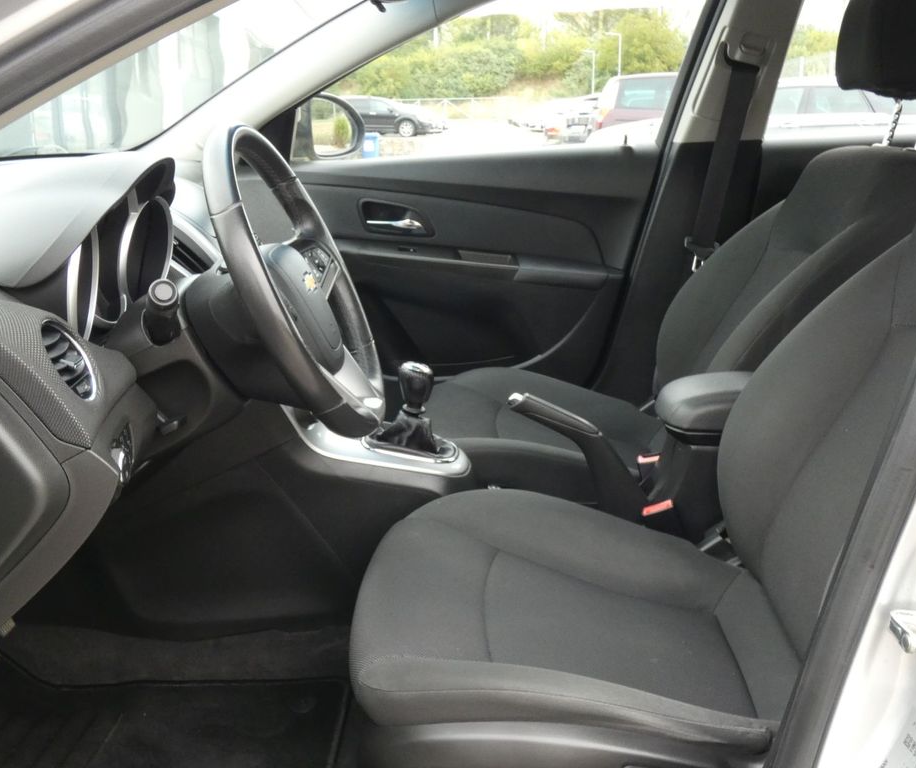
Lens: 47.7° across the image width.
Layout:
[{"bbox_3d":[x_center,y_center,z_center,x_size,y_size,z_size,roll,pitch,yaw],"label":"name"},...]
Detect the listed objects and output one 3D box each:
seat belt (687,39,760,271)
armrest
[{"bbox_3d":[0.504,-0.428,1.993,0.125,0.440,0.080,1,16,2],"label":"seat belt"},{"bbox_3d":[0.421,0.032,1.522,0.260,0.070,0.160,1,16,2],"label":"armrest"}]

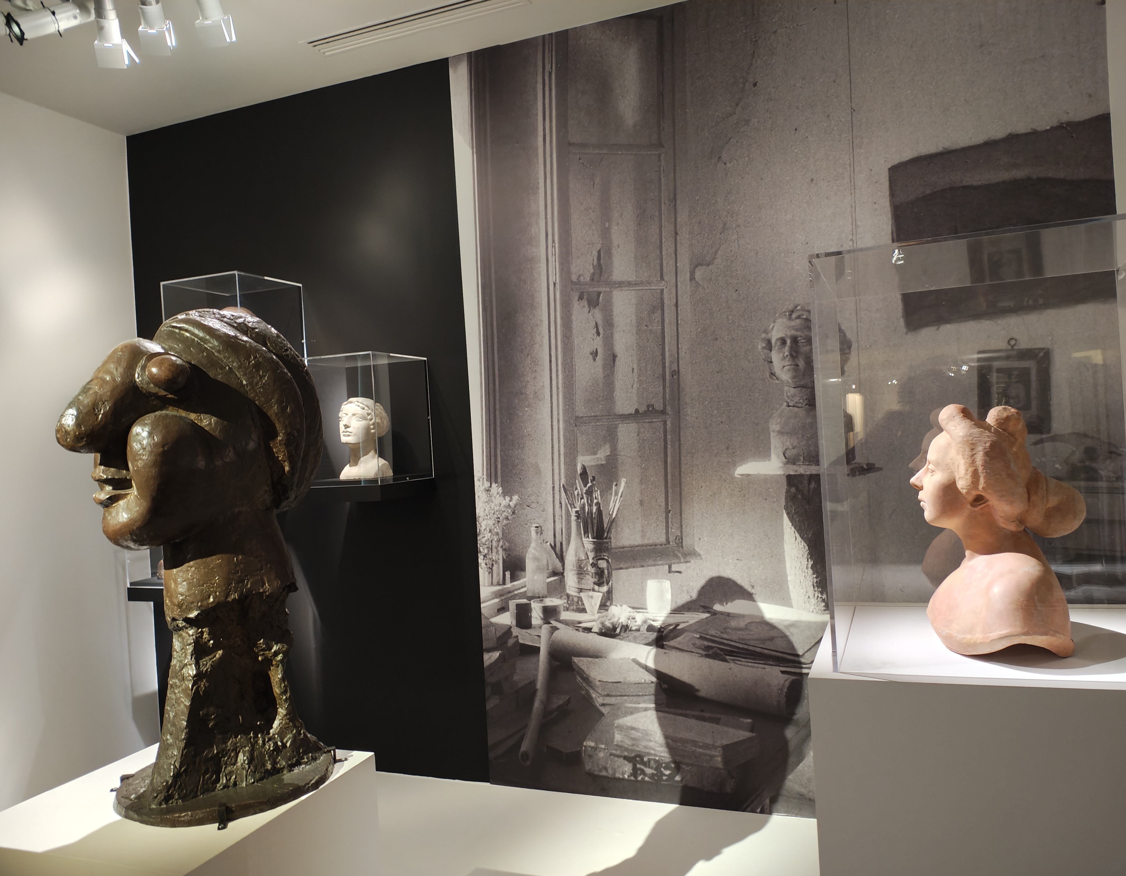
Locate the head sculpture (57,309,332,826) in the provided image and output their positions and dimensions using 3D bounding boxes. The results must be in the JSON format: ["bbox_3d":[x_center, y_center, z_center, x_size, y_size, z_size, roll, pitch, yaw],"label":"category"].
[{"bbox_3d":[-0.639,0.197,1.524,0.470,0.860,0.360,-3,0,-42],"label":"head sculpture"}]

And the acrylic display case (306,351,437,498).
[{"bbox_3d":[-0.784,-0.041,3.309,0.381,0.528,0.390,-3,0,21],"label":"acrylic display case"}]

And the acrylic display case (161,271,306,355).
[{"bbox_3d":[-1.359,-0.379,3.526,0.384,0.528,0.384,-3,0,21],"label":"acrylic display case"}]

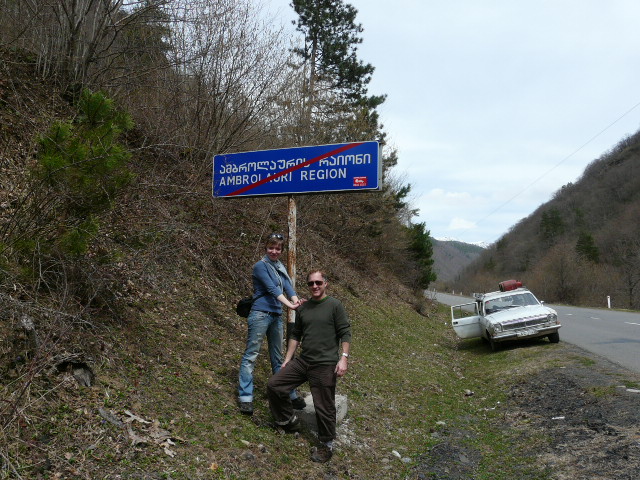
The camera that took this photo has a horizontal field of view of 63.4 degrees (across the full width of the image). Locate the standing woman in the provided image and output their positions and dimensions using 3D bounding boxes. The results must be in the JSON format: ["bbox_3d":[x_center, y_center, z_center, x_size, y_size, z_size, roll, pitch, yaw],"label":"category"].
[{"bbox_3d":[-0.464,0.781,4.900,0.560,1.690,0.580,6,-7,-44],"label":"standing woman"}]

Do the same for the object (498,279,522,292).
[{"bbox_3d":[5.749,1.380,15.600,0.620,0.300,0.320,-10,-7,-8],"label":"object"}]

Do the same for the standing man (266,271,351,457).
[{"bbox_3d":[-0.107,1.145,4.800,0.740,1.720,0.580,1,-5,7],"label":"standing man"}]

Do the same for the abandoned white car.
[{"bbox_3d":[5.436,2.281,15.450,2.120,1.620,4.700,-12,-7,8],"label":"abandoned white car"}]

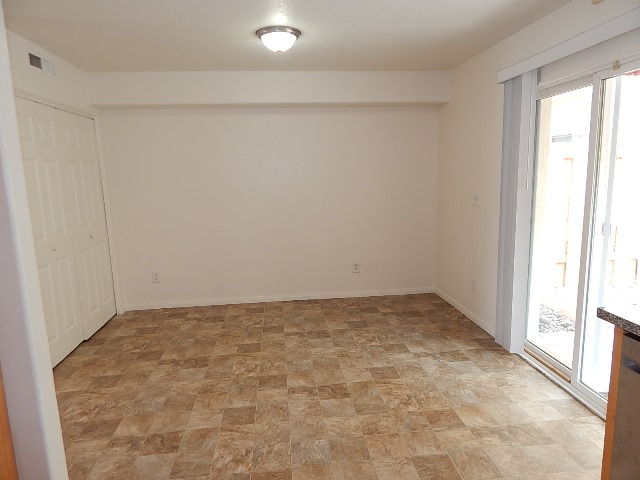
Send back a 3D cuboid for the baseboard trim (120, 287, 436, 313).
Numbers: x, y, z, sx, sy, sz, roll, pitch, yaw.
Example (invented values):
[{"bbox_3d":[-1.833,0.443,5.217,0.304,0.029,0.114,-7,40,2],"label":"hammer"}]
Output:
[{"bbox_3d":[-0.389,0.666,4.620,3.500,0.080,0.020,-2,9,-5],"label":"baseboard trim"}]

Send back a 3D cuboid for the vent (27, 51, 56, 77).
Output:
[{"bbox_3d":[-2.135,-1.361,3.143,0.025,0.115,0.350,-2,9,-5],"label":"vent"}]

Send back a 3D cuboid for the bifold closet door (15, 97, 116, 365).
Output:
[{"bbox_3d":[-2.158,-0.082,3.495,0.040,2.010,1.460,-2,9,-5],"label":"bifold closet door"}]

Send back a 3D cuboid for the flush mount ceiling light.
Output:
[{"bbox_3d":[-0.293,-1.431,2.946,0.325,0.132,0.325,-2,9,-5],"label":"flush mount ceiling light"}]

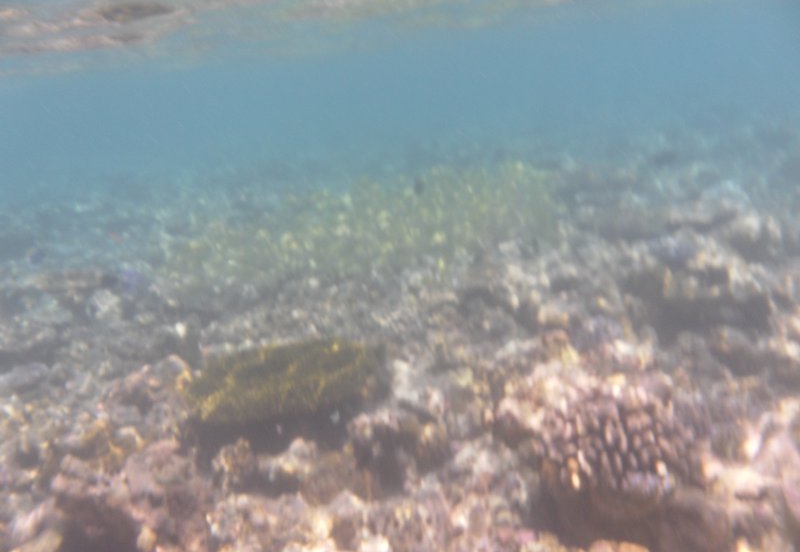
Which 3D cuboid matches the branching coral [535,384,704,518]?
[{"bbox_3d":[0.432,0.345,1.600,0.325,0.200,0.290,-2,12,15],"label":"branching coral"}]

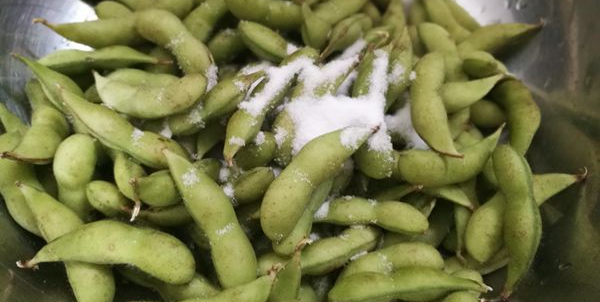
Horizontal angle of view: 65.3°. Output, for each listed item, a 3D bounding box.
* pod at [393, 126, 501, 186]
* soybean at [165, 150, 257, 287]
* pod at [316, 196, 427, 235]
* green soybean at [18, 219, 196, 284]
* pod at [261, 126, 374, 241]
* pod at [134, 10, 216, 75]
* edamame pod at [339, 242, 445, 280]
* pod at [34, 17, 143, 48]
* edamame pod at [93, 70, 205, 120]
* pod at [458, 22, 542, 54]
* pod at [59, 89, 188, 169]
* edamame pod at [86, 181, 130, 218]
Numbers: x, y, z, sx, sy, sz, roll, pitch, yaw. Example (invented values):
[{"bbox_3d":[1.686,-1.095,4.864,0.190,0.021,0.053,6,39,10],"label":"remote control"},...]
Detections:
[{"bbox_3d":[0.062,0.002,0.195,0.050,0.012,0.019,-18,62,-5],"label":"pod"},{"bbox_3d":[-0.038,0.026,0.192,0.017,0.012,0.065,-25,77,-14],"label":"soybean"},{"bbox_3d":[0.029,0.027,0.200,0.052,0.011,0.013,6,60,-1],"label":"pod"},{"bbox_3d":[-0.067,0.034,0.166,0.063,0.013,0.018,4,63,5],"label":"green soybean"},{"bbox_3d":[0.009,0.011,0.180,0.019,0.012,0.060,41,76,20],"label":"pod"},{"bbox_3d":[-0.059,-0.052,0.224,0.044,0.012,0.023,31,67,10],"label":"pod"},{"bbox_3d":[0.032,0.042,0.169,0.042,0.012,0.013,-11,59,-1],"label":"edamame pod"},{"bbox_3d":[-0.103,-0.059,0.235,0.060,0.013,0.014,6,65,4],"label":"pod"},{"bbox_3d":[-0.066,-0.026,0.207,0.048,0.012,0.020,2,65,0],"label":"edamame pod"},{"bbox_3d":[0.093,-0.056,0.225,0.052,0.013,0.015,-27,55,-13],"label":"pod"},{"bbox_3d":[-0.080,-0.014,0.211,0.071,0.012,0.017,28,64,9],"label":"pod"},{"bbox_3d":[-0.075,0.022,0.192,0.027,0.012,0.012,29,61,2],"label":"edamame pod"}]

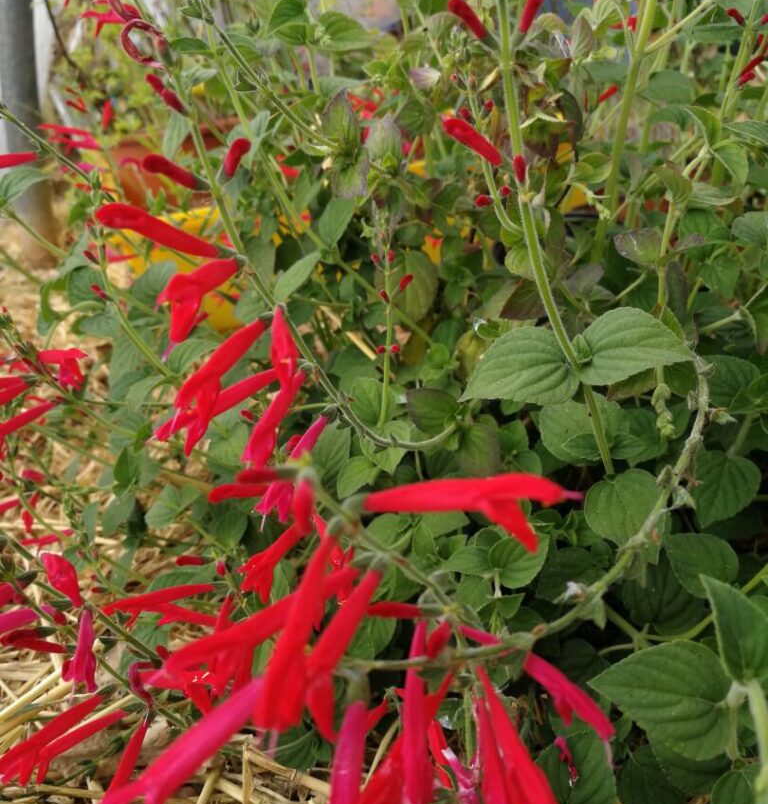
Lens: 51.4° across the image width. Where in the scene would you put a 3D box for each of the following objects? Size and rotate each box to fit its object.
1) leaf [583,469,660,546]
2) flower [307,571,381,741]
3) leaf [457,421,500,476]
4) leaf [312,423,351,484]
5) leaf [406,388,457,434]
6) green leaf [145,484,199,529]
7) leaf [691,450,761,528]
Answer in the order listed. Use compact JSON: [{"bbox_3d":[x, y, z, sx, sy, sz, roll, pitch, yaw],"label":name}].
[{"bbox_3d":[0.108,0.048,0.365,0.035,0.008,0.039,1,60,1],"label":"leaf"},{"bbox_3d":[-0.009,0.056,0.175,0.009,0.038,0.011,14,-9,41],"label":"flower"},{"bbox_3d":[0.050,0.025,0.420,0.023,0.008,0.032,5,53,3],"label":"leaf"},{"bbox_3d":[-0.032,0.032,0.490,0.027,0.041,0.009,15,-23,-4],"label":"leaf"},{"bbox_3d":[0.027,0.005,0.450,0.034,0.007,0.025,37,74,13],"label":"leaf"},{"bbox_3d":[-0.146,0.072,0.550,0.038,0.011,0.032,-38,67,-20],"label":"green leaf"},{"bbox_3d":[0.171,0.044,0.400,0.034,0.008,0.041,31,64,9],"label":"leaf"}]

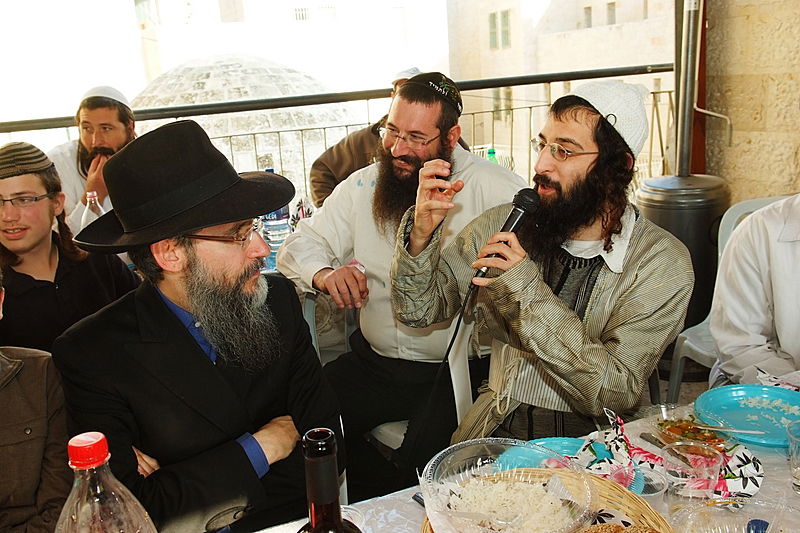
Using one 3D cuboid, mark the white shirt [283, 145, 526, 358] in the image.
[{"bbox_3d":[0.006,-0.030,1.700,0.580,0.500,0.390,2,13,19],"label":"white shirt"}]

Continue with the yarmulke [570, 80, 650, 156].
[{"bbox_3d":[0.421,-0.295,1.440,0.095,0.175,0.175,-48,28,-12],"label":"yarmulke"}]

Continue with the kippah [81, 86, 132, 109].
[{"bbox_3d":[-0.925,-0.531,2.310,0.160,0.070,0.160,-1,6,6],"label":"kippah"}]

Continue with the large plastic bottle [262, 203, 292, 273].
[{"bbox_3d":[-0.455,-0.183,2.656,0.098,0.335,0.098,-3,13,0],"label":"large plastic bottle"}]

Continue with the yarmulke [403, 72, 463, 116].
[{"bbox_3d":[0.087,-0.427,1.800,0.160,0.065,0.160,25,-3,30],"label":"yarmulke"}]

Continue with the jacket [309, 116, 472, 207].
[{"bbox_3d":[-0.021,-0.257,2.715,0.560,0.600,0.360,-3,13,0],"label":"jacket"}]

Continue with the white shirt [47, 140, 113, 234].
[{"bbox_3d":[-0.901,-0.116,2.363,0.500,0.580,0.360,-5,13,-9],"label":"white shirt"}]

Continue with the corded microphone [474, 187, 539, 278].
[{"bbox_3d":[0.202,-0.065,1.400,0.054,0.195,0.054,40,-10,-32],"label":"corded microphone"}]

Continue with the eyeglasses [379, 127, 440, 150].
[{"bbox_3d":[0.049,-0.319,1.770,0.135,0.040,0.140,17,28,31],"label":"eyeglasses"}]

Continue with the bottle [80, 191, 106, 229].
[{"bbox_3d":[-0.884,-0.057,2.156,0.090,0.335,0.090,-3,13,0],"label":"bottle"}]

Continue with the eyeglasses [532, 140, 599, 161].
[{"bbox_3d":[0.368,-0.237,1.470,0.140,0.035,0.135,-8,18,-19],"label":"eyeglasses"}]

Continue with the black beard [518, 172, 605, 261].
[{"bbox_3d":[0.324,-0.102,1.460,0.150,0.180,0.150,-8,18,-19],"label":"black beard"}]

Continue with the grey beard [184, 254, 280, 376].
[{"bbox_3d":[-0.272,0.075,1.190,0.145,0.195,0.150,-3,13,-5],"label":"grey beard"}]

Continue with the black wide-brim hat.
[{"bbox_3d":[-0.366,-0.136,1.200,0.365,0.165,0.320,-15,14,-3],"label":"black wide-brim hat"}]

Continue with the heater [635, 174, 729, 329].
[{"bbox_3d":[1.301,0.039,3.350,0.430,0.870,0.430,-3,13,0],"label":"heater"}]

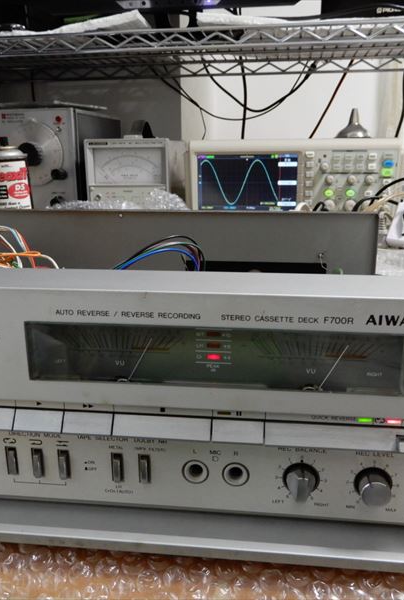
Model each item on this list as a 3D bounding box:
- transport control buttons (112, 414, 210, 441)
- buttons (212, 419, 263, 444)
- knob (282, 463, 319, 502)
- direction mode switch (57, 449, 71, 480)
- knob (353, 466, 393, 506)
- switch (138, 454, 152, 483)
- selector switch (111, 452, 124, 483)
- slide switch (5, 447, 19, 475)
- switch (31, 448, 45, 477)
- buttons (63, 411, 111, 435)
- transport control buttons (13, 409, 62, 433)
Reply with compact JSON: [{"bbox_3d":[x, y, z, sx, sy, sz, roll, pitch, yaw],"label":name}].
[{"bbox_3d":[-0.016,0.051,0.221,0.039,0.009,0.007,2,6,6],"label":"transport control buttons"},{"bbox_3d":[0.014,0.050,0.211,0.020,0.009,0.006,2,1,6],"label":"buttons"},{"bbox_3d":[0.042,0.078,0.235,0.014,0.015,0.008,2,16,6],"label":"knob"},{"bbox_3d":[-0.062,0.075,0.250,0.005,0.014,0.005,2,16,6],"label":"direction mode switch"},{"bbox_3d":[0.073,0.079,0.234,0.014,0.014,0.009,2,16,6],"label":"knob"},{"bbox_3d":[-0.025,0.075,0.247,0.005,0.014,0.005,2,16,6],"label":"switch"},{"bbox_3d":[-0.038,0.075,0.246,0.005,0.014,0.004,2,16,6],"label":"selector switch"},{"bbox_3d":[-0.086,0.073,0.252,0.005,0.014,0.003,2,16,6],"label":"slide switch"},{"bbox_3d":[-0.074,0.074,0.251,0.005,0.014,0.005,2,16,6],"label":"switch"},{"bbox_3d":[-0.044,0.048,0.217,0.020,0.009,0.006,2,1,6],"label":"buttons"},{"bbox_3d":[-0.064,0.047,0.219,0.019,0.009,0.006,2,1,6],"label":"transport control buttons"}]

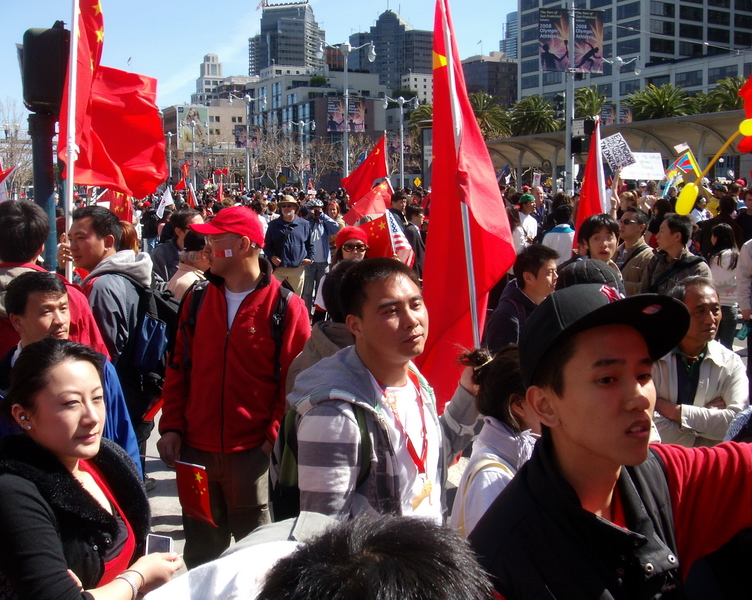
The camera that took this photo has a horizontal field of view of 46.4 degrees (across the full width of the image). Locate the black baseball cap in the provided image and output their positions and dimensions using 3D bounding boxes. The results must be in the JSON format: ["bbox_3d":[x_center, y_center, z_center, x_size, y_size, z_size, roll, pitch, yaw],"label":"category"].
[{"bbox_3d":[0.306,0.032,1.260,0.190,0.135,0.270,8,-37,-30],"label":"black baseball cap"}]

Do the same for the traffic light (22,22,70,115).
[{"bbox_3d":[-1.777,-1.258,4.750,0.280,0.480,0.450,-3,8,-19],"label":"traffic light"}]

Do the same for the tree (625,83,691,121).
[{"bbox_3d":[23.802,-13.139,74.934,5.800,10.591,5.800,0,7,0],"label":"tree"}]

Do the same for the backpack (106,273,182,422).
[{"bbox_3d":[-0.859,0.185,3.500,0.260,0.530,0.330,1,7,12],"label":"backpack"}]

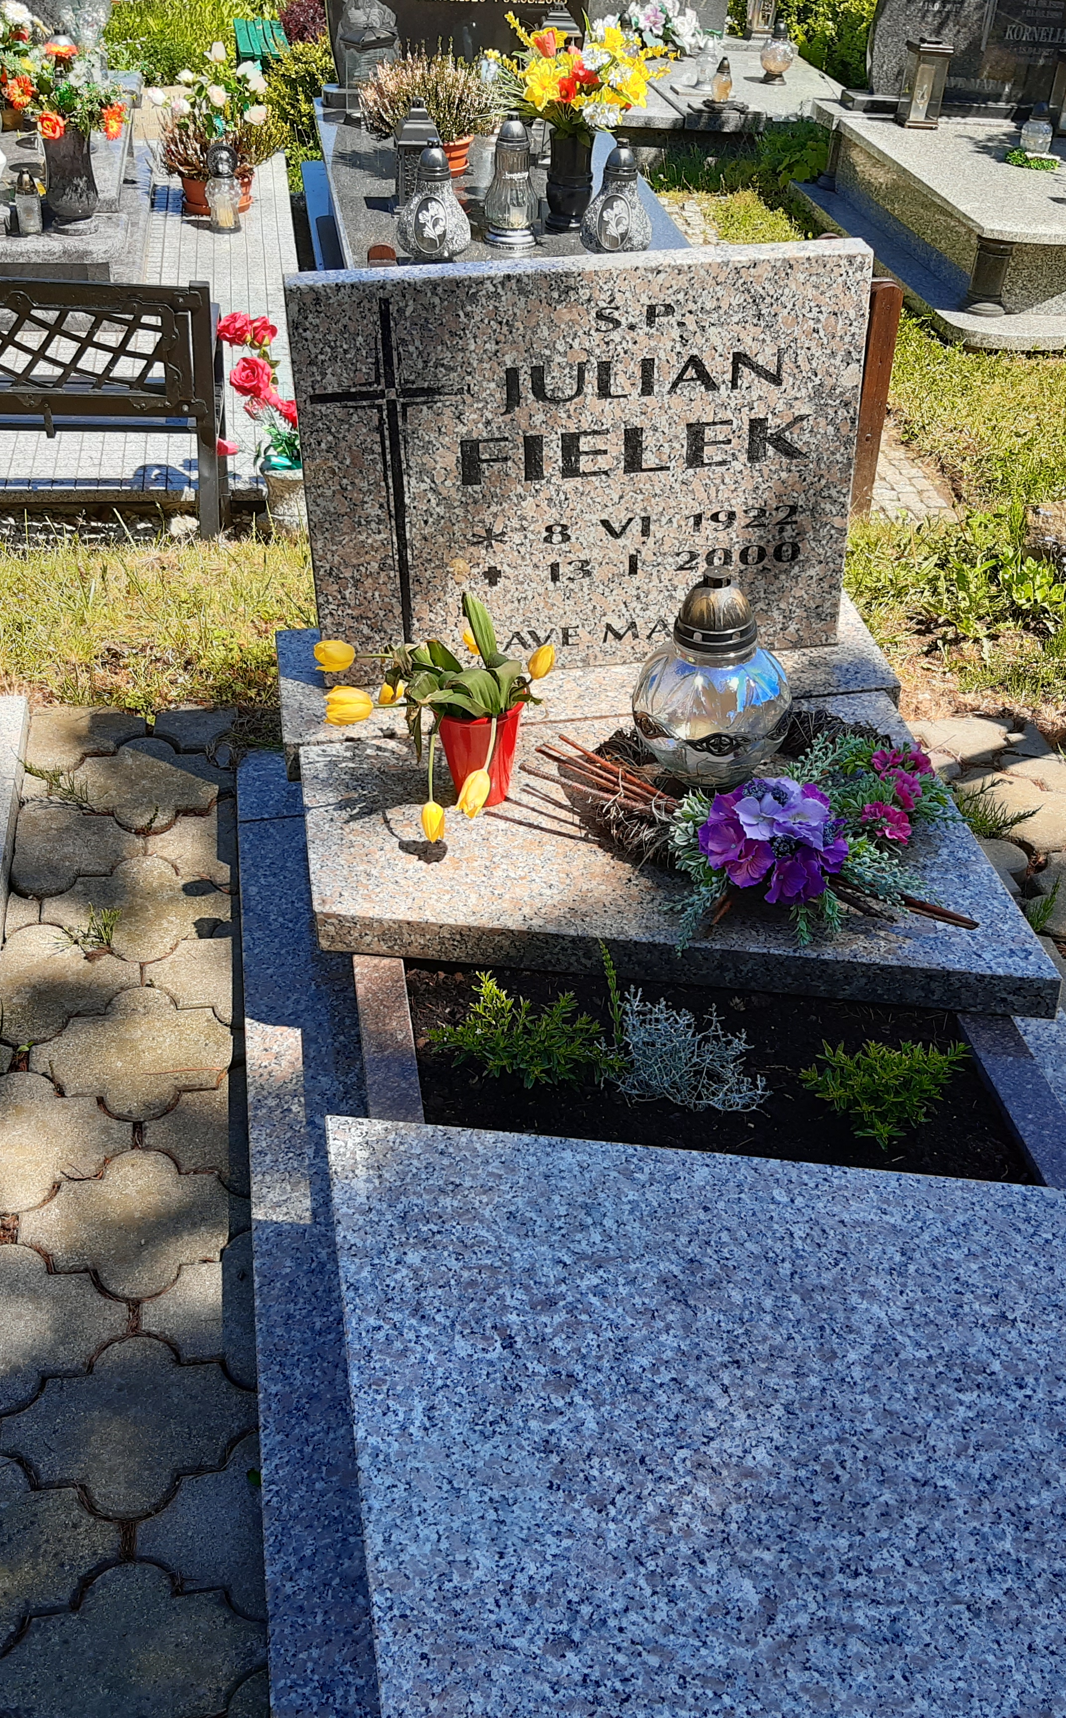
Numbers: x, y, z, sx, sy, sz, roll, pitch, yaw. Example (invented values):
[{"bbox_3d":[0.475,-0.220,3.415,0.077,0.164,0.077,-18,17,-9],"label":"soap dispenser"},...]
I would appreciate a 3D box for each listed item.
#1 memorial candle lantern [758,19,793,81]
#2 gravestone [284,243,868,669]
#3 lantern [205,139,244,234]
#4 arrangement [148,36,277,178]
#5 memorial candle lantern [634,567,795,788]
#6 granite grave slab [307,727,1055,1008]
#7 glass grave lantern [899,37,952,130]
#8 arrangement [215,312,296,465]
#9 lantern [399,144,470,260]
[{"bbox_3d":[0.864,-2.846,6.060,0.120,0.205,0.120,-6,35,-7],"label":"memorial candle lantern"},{"bbox_3d":[0.068,-0.531,2.373,0.758,0.573,0.058,-6,35,-6],"label":"gravestone"},{"bbox_3d":[-0.822,-1.794,4.594,0.100,0.228,0.100,-6,35,-7],"label":"lantern"},{"bbox_3d":[-0.960,-2.263,5.198,0.395,0.370,0.355,-5,36,-7],"label":"arrangement"},{"bbox_3d":[0.243,-0.249,2.314,0.221,0.289,0.221,-5,36,-7],"label":"memorial candle lantern"},{"bbox_3d":[0.143,0.016,2.189,0.838,0.059,0.638,-6,37,-7],"label":"granite grave slab"},{"bbox_3d":[1.274,-2.515,5.578,0.115,0.260,0.115,-5,35,-6],"label":"glass grave lantern"},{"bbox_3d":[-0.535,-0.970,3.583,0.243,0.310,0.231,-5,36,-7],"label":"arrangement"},{"bbox_3d":[-0.249,-1.654,4.306,0.185,0.268,0.185,-5,36,-7],"label":"lantern"}]

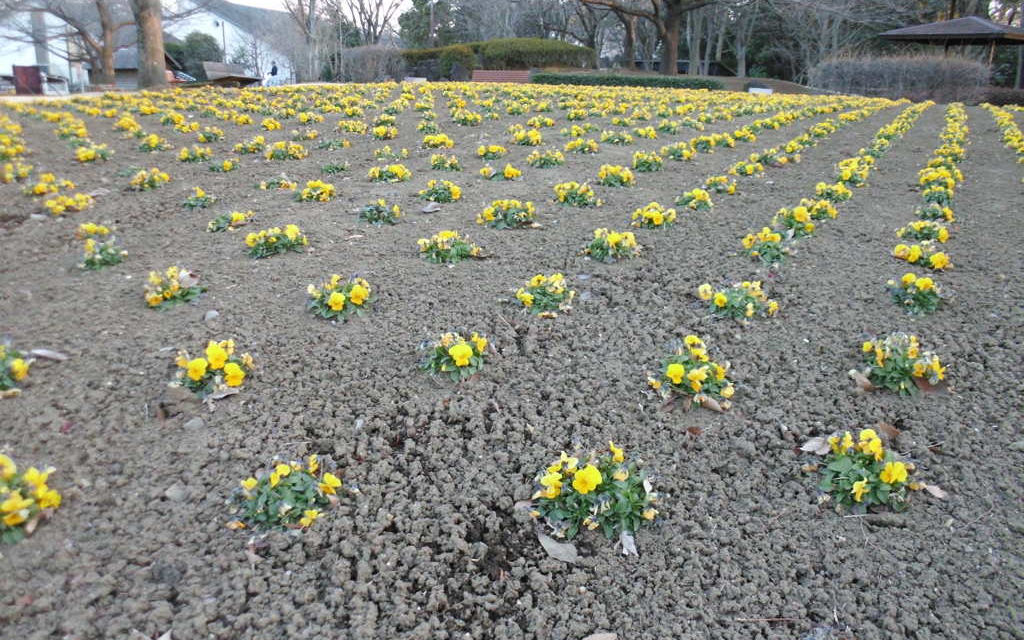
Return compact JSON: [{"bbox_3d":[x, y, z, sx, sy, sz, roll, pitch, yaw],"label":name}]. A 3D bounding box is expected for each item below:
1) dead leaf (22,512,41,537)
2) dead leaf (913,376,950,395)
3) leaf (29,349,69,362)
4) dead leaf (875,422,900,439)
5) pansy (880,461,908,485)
[{"bbox_3d":[-0.957,0.406,1.586,0.026,0.020,0.053,-2,24,-8],"label":"dead leaf"},{"bbox_3d":[0.947,0.148,1.785,0.088,0.015,0.050,21,33,35],"label":"dead leaf"},{"bbox_3d":[-1.248,0.095,2.146,0.118,0.018,0.036,7,23,13],"label":"leaf"},{"bbox_3d":[0.775,0.225,1.630,0.027,0.012,0.060,-6,27,-13],"label":"dead leaf"},{"bbox_3d":[0.672,0.270,1.397,0.020,0.046,0.047,13,3,-43],"label":"pansy"}]

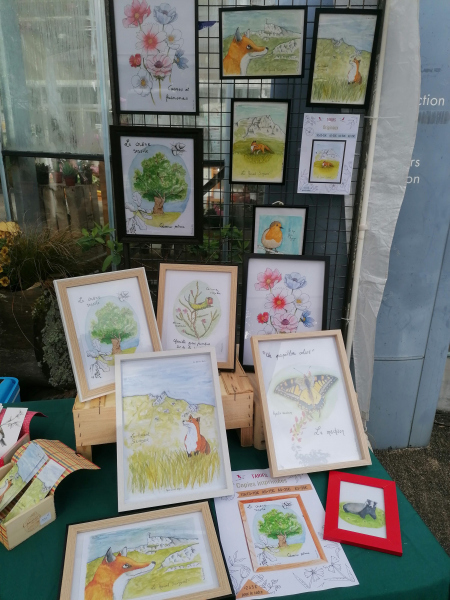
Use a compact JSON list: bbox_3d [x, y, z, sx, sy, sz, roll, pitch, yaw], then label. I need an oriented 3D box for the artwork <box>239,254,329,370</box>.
[{"bbox_3d":[0.160,0.040,1.267,0.229,0.316,0.020,3,-2,7],"label":"artwork"}]

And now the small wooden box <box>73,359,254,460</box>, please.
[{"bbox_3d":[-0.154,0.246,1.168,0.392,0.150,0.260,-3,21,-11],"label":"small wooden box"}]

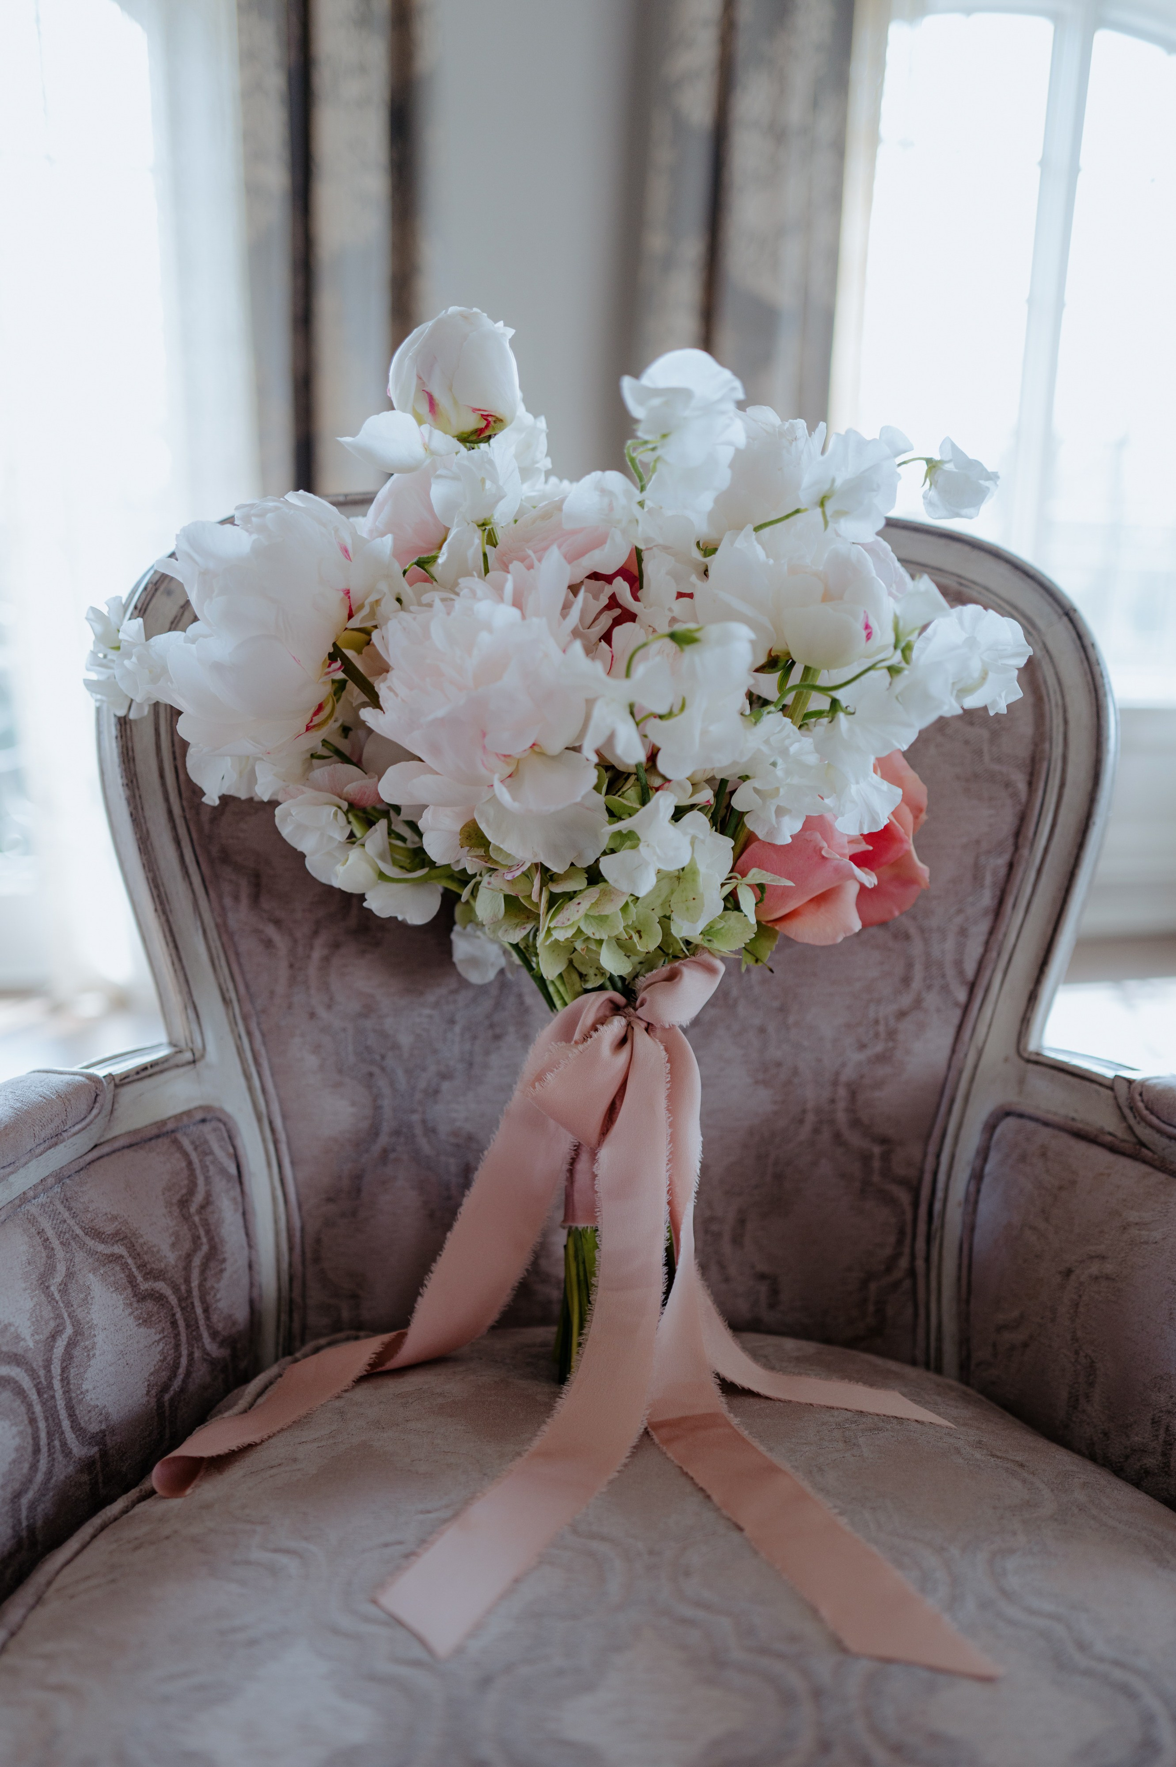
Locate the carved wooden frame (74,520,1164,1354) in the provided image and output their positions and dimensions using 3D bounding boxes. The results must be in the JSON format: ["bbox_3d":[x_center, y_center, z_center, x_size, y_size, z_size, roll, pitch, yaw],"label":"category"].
[{"bbox_3d":[0.011,0.041,0.818,0.635,0.550,0.130,1,4,-2],"label":"carved wooden frame"}]

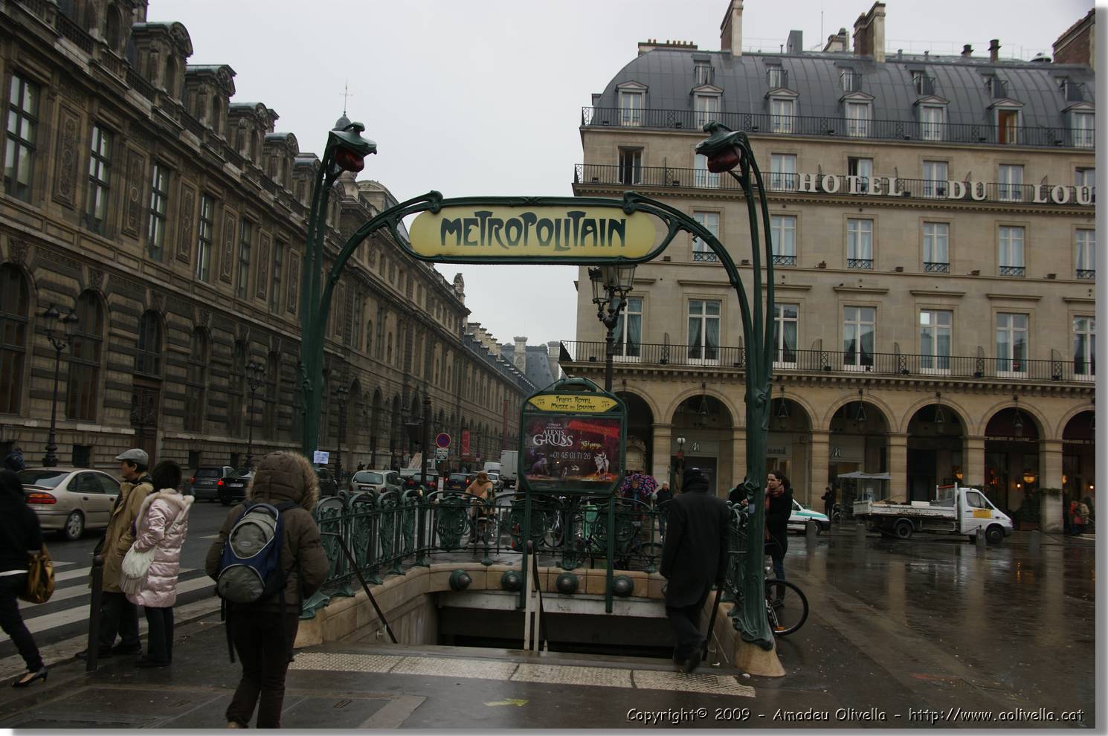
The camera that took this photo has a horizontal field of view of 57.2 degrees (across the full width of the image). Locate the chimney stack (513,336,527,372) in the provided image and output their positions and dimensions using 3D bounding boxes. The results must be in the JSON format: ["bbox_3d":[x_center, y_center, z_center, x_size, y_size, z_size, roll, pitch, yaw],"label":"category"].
[{"bbox_3d":[-11.458,-4.261,350.000,4.600,13.500,3.200,2,-6,5],"label":"chimney stack"}]

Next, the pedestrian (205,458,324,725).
[{"bbox_3d":[-1.642,1.295,5.892,0.640,1.680,0.520,2,-6,6],"label":"pedestrian"}]

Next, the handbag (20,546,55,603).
[{"bbox_3d":[-3.730,1.502,7.350,0.290,0.400,0.170,5,-6,-25],"label":"handbag"}]

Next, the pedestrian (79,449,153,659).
[{"bbox_3d":[-3.651,1.549,8.575,0.520,1.720,0.480,2,-6,-2],"label":"pedestrian"}]

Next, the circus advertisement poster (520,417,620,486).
[{"bbox_3d":[0.241,1.115,13.860,1.320,0.930,0.060,2,-6,5],"label":"circus advertisement poster"}]

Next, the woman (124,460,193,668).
[{"bbox_3d":[-3.216,1.574,8.313,0.440,1.650,0.520,-1,-7,32],"label":"woman"}]

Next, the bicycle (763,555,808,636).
[{"bbox_3d":[2.398,2.516,11.801,0.580,1.030,1.680,3,-6,-10],"label":"bicycle"}]

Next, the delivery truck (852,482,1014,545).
[{"bbox_3d":[15.458,5.899,41.678,5.850,2.380,2.050,2,-6,0],"label":"delivery truck"}]

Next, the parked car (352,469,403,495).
[{"bbox_3d":[-7.799,5.274,44.966,1.650,1.450,3.900,2,-6,5],"label":"parked car"}]

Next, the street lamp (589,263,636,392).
[{"bbox_3d":[1.137,0.720,21.041,1.050,6.250,1.050,2,-6,0],"label":"street lamp"}]

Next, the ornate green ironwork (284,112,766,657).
[{"bbox_3d":[-0.120,0.003,8.996,4.000,4.420,0.900,2,-6,6],"label":"ornate green ironwork"}]

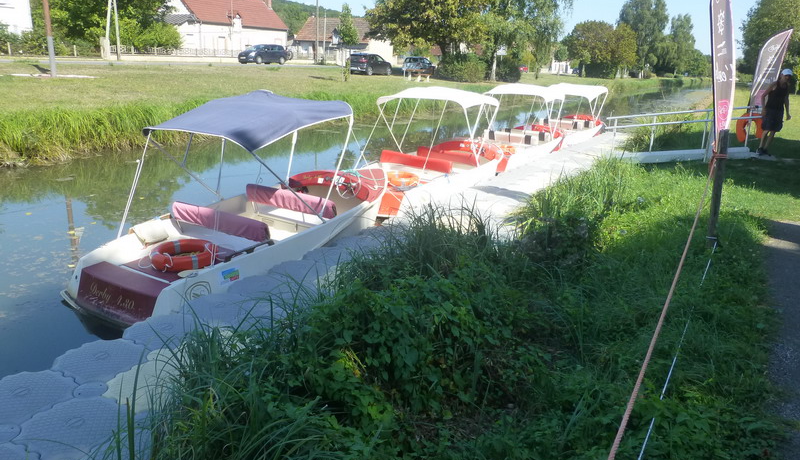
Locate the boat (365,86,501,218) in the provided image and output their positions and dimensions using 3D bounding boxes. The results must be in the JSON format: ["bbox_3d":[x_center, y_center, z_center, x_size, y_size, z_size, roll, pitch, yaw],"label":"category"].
[{"bbox_3d":[0.306,-1.293,9.670,1.620,1.950,4.170,13,19,28],"label":"boat"}]

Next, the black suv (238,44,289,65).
[{"bbox_3d":[-11.471,-14.748,48.556,1.840,1.660,4.500,12,19,23],"label":"black suv"}]

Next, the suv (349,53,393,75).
[{"bbox_3d":[-2.203,-12.581,43.896,1.810,1.570,4.360,14,20,29],"label":"suv"}]

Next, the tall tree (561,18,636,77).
[{"bbox_3d":[33.492,-30.302,97.000,11.000,9.500,12.200,11,18,27],"label":"tall tree"}]

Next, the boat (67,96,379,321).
[{"bbox_3d":[-1.455,-0.547,6.577,1.650,2.030,4.300,11,18,27],"label":"boat"}]

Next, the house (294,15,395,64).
[{"bbox_3d":[-6.111,-21.070,63.763,9.000,5.600,6.700,9,18,17],"label":"house"}]

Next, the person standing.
[{"bbox_3d":[8.019,-2.492,12.345,0.540,1.750,0.400,-2,18,-19],"label":"person standing"}]

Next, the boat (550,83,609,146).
[{"bbox_3d":[4.926,-3.404,17.373,1.650,2.030,4.300,11,18,27],"label":"boat"}]

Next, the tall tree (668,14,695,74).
[{"bbox_3d":[62.079,-40.687,127.421,5.800,14.000,5.800,13,19,28],"label":"tall tree"}]

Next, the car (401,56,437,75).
[{"bbox_3d":[1.814,-14.903,52.409,1.780,1.530,4.200,14,20,29],"label":"car"}]

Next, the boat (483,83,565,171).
[{"bbox_3d":[2.809,-2.423,13.677,1.650,2.030,4.300,11,18,27],"label":"boat"}]

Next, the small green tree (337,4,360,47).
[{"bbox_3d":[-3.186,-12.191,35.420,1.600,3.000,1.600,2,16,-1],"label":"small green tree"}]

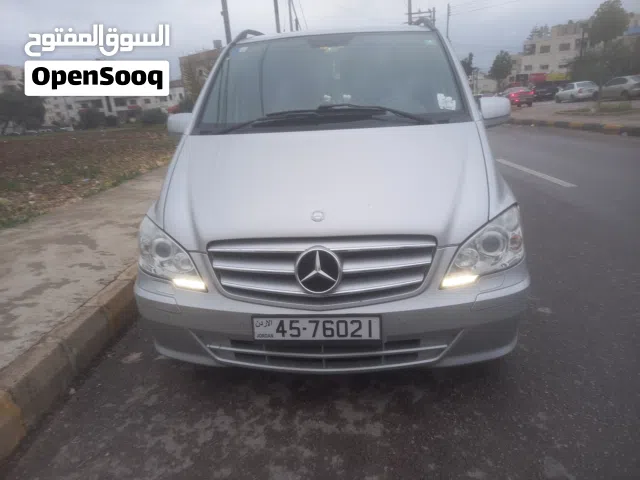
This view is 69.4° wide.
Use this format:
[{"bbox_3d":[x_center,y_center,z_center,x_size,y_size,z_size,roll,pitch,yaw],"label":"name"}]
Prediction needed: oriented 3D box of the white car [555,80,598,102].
[{"bbox_3d":[20.446,-11.752,36.700,1.680,1.470,4.100,-1,17,7],"label":"white car"}]

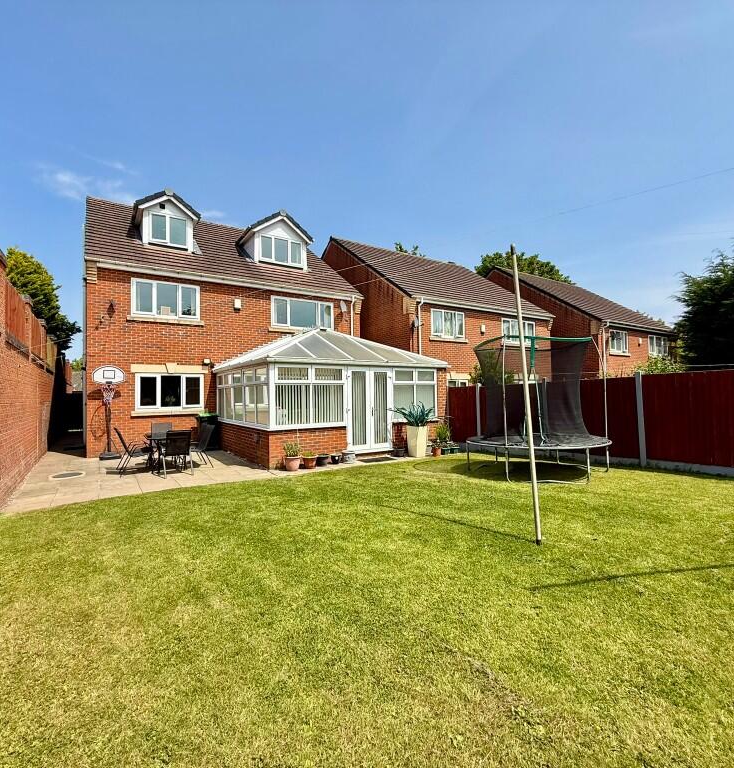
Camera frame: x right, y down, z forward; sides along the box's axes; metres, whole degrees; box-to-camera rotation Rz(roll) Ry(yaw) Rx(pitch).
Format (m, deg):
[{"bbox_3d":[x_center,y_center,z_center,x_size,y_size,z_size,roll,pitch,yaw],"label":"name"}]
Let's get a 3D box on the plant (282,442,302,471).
[{"bbox_3d":[-1.558,1.497,8.550,0.380,0.554,0.360,-1,-2,0],"label":"plant"}]

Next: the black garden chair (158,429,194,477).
[{"bbox_3d":[-3.750,1.338,8.106,0.560,0.880,0.640,0,-2,-38],"label":"black garden chair"}]

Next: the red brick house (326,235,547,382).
[{"bbox_3d":[2.196,-2.275,21.270,8.550,9.120,10.850,0,-2,-34],"label":"red brick house"}]

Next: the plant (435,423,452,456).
[{"bbox_3d":[1.961,1.391,10.626,0.380,0.806,0.380,-1,-2,0],"label":"plant"}]

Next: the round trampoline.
[{"bbox_3d":[3.116,0.405,7.726,2.480,2.420,2.480,-1,-2,1],"label":"round trampoline"}]

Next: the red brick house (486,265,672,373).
[{"bbox_3d":[10.690,-1.919,24.664,8.450,8.950,10.800,0,-2,-34],"label":"red brick house"}]

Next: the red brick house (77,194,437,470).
[{"bbox_3d":[-5.162,-2.410,15.316,8.800,8.910,14.600,0,-2,-34],"label":"red brick house"}]

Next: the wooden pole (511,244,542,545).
[{"bbox_3d":[1.544,0.034,4.047,0.075,2.937,0.075,3,-10,-34],"label":"wooden pole"}]

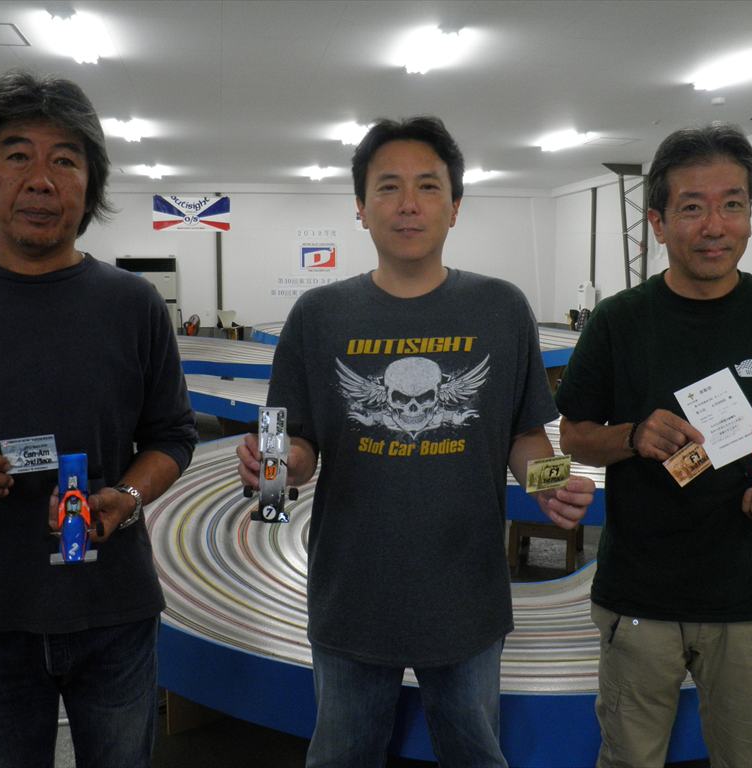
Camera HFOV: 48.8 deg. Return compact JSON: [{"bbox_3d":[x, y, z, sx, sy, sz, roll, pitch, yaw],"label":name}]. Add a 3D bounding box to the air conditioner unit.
[{"bbox_3d":[-4.335,-1.466,15.861,1.113,1.904,0.450,-2,7,-11],"label":"air conditioner unit"}]

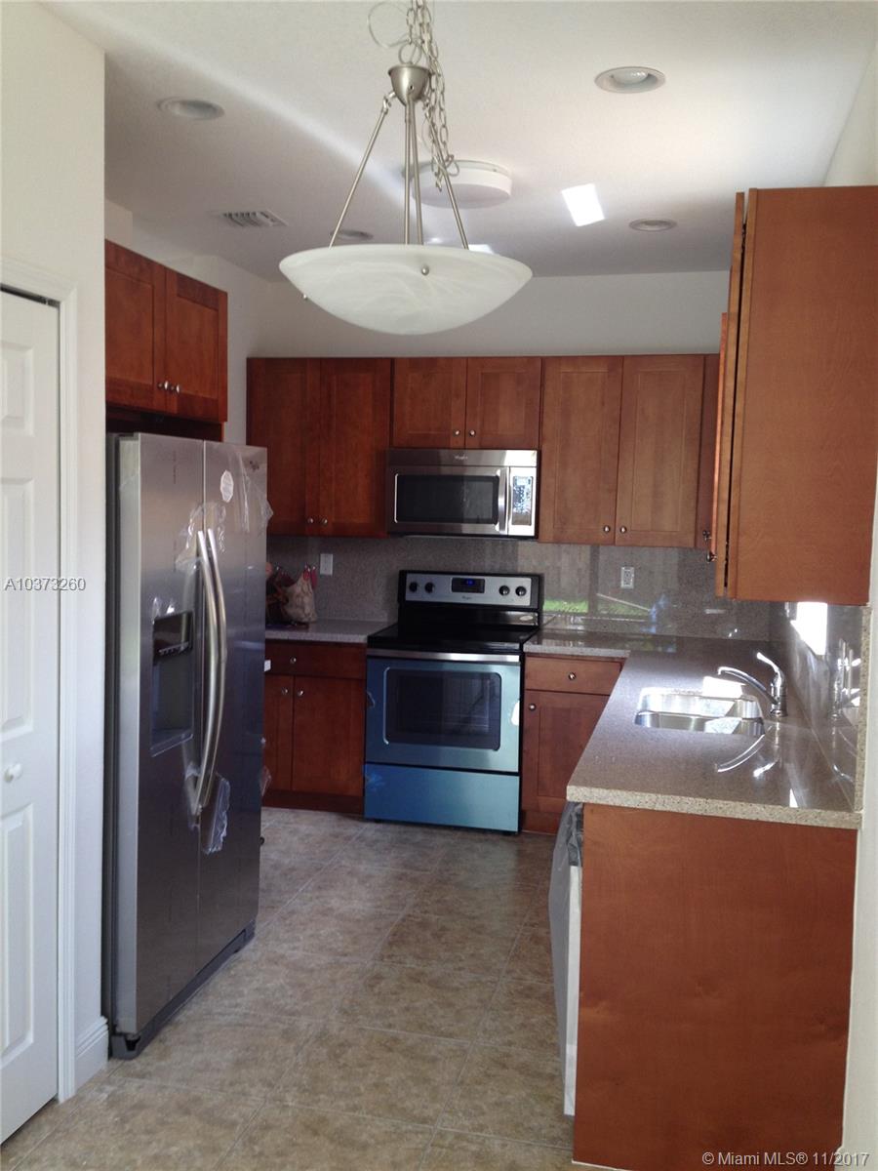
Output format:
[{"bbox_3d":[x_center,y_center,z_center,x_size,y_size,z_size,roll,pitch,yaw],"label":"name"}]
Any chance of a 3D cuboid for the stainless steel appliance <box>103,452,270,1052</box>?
[{"bbox_3d":[-1.093,0.411,3.826,0.845,1.770,0.920,2,5,13],"label":"stainless steel appliance"}]

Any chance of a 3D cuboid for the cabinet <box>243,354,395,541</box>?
[{"bbox_3d":[-0.583,-0.719,6.196,0.775,0.907,0.326,2,5,13],"label":"cabinet"}]

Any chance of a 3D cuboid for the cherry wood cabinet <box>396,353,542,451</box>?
[{"bbox_3d":[0.168,-0.911,5.964,0.751,0.437,0.325,2,6,12],"label":"cherry wood cabinet"}]

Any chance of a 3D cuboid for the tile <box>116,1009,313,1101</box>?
[{"bbox_3d":[-0.635,1.357,3.453,0.465,0.012,0.465,2,6,13],"label":"tile"}]

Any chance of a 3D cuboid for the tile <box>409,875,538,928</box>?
[{"bbox_3d":[0.150,1.262,4.751,0.468,0.010,0.485,2,5,13],"label":"tile"}]

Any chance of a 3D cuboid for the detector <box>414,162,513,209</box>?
[{"bbox_3d":[0.072,-1.346,3.983,0.335,0.080,0.335,1,5,0],"label":"detector"}]

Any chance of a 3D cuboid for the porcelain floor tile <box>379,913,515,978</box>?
[{"bbox_3d":[0.038,1.296,4.274,0.468,0.010,0.485,2,5,13],"label":"porcelain floor tile"}]

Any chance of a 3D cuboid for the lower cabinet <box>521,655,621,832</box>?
[{"bbox_3d":[0.696,0.741,5.836,0.468,0.887,0.627,2,5,13],"label":"lower cabinet"}]

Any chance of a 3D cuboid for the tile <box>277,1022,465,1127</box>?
[{"bbox_3d":[-0.180,1.376,3.346,0.465,0.012,0.465,2,6,13],"label":"tile"}]

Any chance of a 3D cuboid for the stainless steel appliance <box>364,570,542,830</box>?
[{"bbox_3d":[0.088,0.549,5.923,0.753,1.188,0.658,2,6,12],"label":"stainless steel appliance"}]

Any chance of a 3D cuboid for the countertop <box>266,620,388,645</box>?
[{"bbox_3d":[-0.642,0.227,6.104,0.774,0.035,0.662,2,5,13],"label":"countertop"}]

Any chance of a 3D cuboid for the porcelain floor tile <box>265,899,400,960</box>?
[{"bbox_3d":[-0.419,1.274,4.360,0.465,0.012,0.465,2,6,13],"label":"porcelain floor tile"}]

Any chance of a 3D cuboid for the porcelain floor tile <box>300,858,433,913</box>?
[{"bbox_3d":[-0.310,1.233,4.814,0.465,0.012,0.465,2,6,13],"label":"porcelain floor tile"}]

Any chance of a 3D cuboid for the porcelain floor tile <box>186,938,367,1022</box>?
[{"bbox_3d":[-0.529,1.311,3.901,0.468,0.010,0.485,2,5,13],"label":"porcelain floor tile"}]

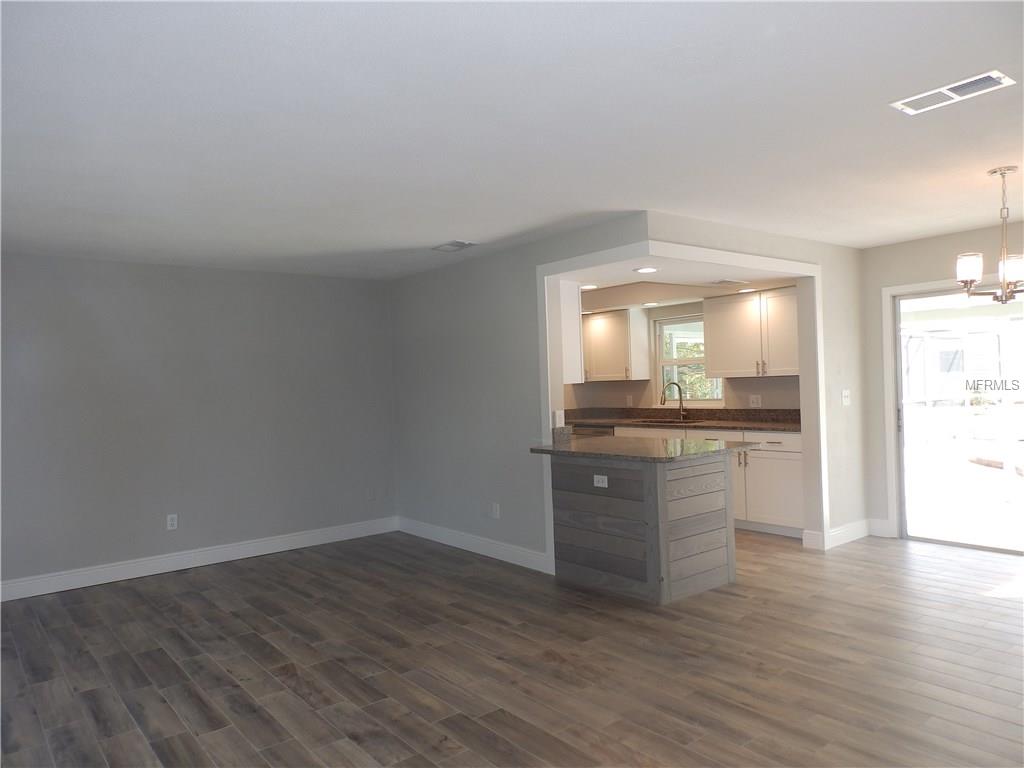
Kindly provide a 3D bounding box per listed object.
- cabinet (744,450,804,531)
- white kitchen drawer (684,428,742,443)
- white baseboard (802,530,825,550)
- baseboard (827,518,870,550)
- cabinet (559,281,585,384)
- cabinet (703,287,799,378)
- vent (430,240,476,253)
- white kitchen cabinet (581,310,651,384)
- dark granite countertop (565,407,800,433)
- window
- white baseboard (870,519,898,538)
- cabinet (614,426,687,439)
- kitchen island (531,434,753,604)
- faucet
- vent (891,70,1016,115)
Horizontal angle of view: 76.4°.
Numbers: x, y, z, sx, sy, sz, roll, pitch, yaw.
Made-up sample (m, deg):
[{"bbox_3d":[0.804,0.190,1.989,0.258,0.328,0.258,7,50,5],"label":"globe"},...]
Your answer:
[{"bbox_3d":[2.410,0.864,5.593,0.543,0.617,0.548,-2,0,-37],"label":"cabinet"},{"bbox_3d":[2.004,0.499,6.025,0.445,0.153,0.608,-2,0,-37],"label":"white kitchen drawer"},{"bbox_3d":[2.429,1.259,5.246,0.020,0.139,0.167,-2,0,-41],"label":"white baseboard"},{"bbox_3d":[2.727,1.211,5.272,0.677,0.138,0.018,-2,0,-37],"label":"baseboard"},{"bbox_3d":[0.259,-0.383,5.139,0.326,0.780,0.494,-2,0,-37],"label":"cabinet"},{"bbox_3d":[2.453,-0.466,6.193,0.321,0.789,1.155,-2,0,-41],"label":"cabinet"},{"bbox_3d":[-0.438,-1.034,4.926,0.190,0.020,0.334,-2,0,-41],"label":"vent"},{"bbox_3d":[1.171,-0.420,7.445,0.326,0.780,0.741,-2,0,-37],"label":"white kitchen cabinet"},{"bbox_3d":[1.680,0.360,6.869,0.633,0.162,3.226,-2,0,-41],"label":"dark granite countertop"},{"bbox_3d":[1.930,-0.263,7.097,0.100,0.964,0.792,-2,0,-41],"label":"window"},{"bbox_3d":[3.154,1.233,5.521,0.020,0.139,0.208,-2,0,-41],"label":"white baseboard"},{"bbox_3d":[1.540,0.517,6.634,0.445,0.153,0.919,-2,0,-37],"label":"cabinet"},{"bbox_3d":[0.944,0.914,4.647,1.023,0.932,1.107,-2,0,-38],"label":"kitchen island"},{"bbox_3d":[1.725,0.188,6.979,0.240,0.413,0.105,-2,0,-41],"label":"faucet"},{"bbox_3d":[1.639,-1.074,2.432,0.190,0.017,0.345,-2,0,-37],"label":"vent"}]

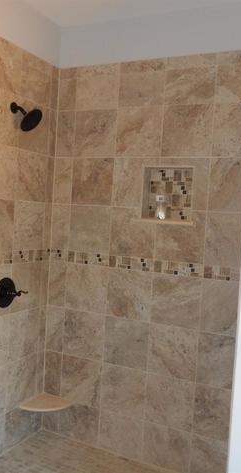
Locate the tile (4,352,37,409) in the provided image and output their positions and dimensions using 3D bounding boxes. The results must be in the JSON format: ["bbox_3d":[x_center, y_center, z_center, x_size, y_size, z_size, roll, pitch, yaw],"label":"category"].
[{"bbox_3d":[-0.630,0.927,2.917,0.010,0.302,0.302,5,3,26],"label":"tile"}]

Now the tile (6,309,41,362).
[{"bbox_3d":[-0.616,0.626,2.903,0.013,0.302,0.293,5,3,26],"label":"tile"}]

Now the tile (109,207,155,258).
[{"bbox_3d":[0.077,-0.021,2.824,0.303,0.305,0.013,5,3,26],"label":"tile"}]

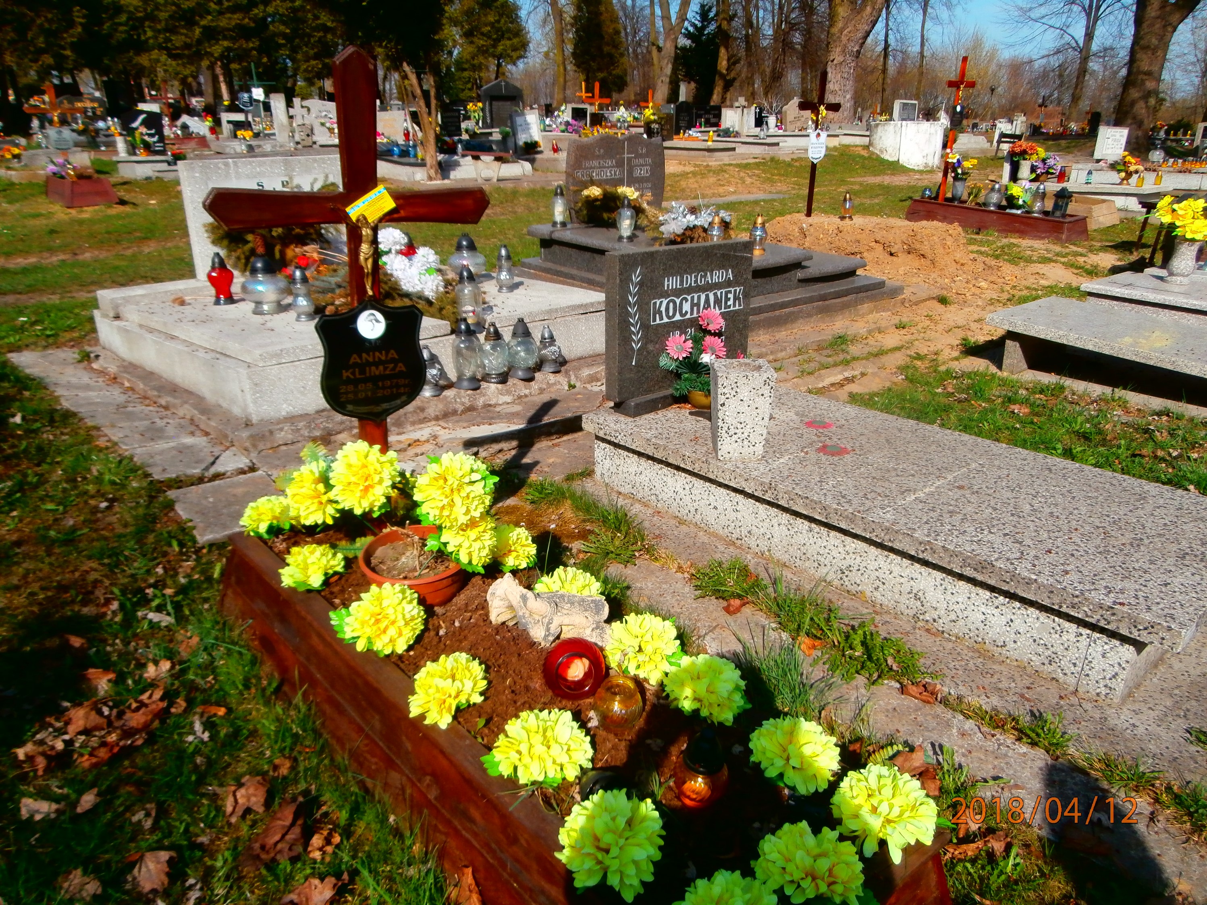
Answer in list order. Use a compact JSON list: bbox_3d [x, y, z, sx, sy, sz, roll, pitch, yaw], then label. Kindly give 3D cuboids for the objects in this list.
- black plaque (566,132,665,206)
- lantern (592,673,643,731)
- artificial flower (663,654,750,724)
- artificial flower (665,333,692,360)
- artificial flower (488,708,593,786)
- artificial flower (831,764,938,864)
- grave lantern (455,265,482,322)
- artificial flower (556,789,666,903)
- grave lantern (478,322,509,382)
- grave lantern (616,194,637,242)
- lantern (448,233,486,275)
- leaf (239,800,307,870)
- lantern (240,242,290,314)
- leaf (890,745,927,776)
[{"bbox_3d":[0.091,-2.138,6.358,0.934,0.502,0.075,-16,26,-36],"label":"black plaque"},{"bbox_3d":[0.026,0.438,1.470,0.090,0.090,0.090,0,21,0],"label":"lantern"},{"bbox_3d":[0.181,0.419,1.479,0.150,0.115,0.150,0,20,0],"label":"artificial flower"},{"bbox_3d":[0.274,-0.390,3.080,0.101,0.099,0.035,-1,14,-4],"label":"artificial flower"},{"bbox_3d":[-0.100,0.476,1.353,0.165,0.095,0.150,0,21,0],"label":"artificial flower"},{"bbox_3d":[0.402,0.516,1.200,0.140,0.095,0.140,0,21,0],"label":"artificial flower"},{"bbox_3d":[-0.659,-0.765,4.143,0.135,0.330,0.135,0,21,0],"label":"grave lantern"},{"bbox_3d":[0.011,0.527,1.120,0.145,0.125,0.140,0,21,1],"label":"artificial flower"},{"bbox_3d":[-0.508,-0.469,3.909,0.129,0.277,0.129,0,21,0],"label":"grave lantern"},{"bbox_3d":[0.176,-1.798,6.411,0.148,0.335,0.148,0,21,0],"label":"grave lantern"},{"bbox_3d":[-0.926,-1.305,5.593,0.245,0.300,0.245,0,20,0],"label":"lantern"},{"bbox_3d":[-0.569,0.656,1.436,0.085,0.045,0.130,5,21,14],"label":"leaf"},{"bbox_3d":[-1.551,-0.800,3.850,0.215,0.315,0.215,0,21,0],"label":"lantern"},{"bbox_3d":[0.617,0.621,1.687,0.085,0.030,0.085,0,21,0],"label":"leaf"}]

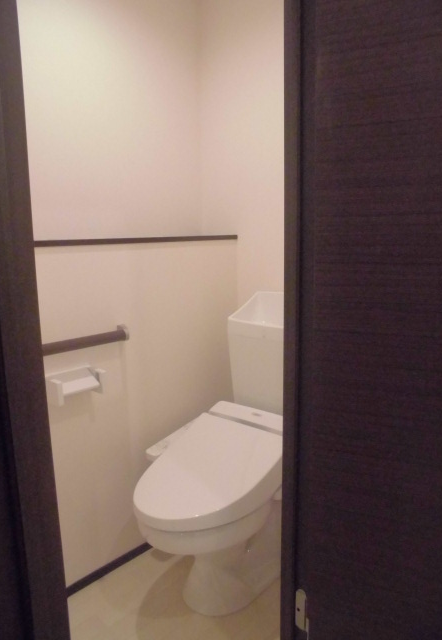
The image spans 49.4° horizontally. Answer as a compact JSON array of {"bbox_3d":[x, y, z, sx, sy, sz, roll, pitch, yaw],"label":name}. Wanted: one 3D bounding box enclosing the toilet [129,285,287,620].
[{"bbox_3d":[0.051,0.426,1.559,0.430,0.935,0.760,9,14,43],"label":"toilet"}]

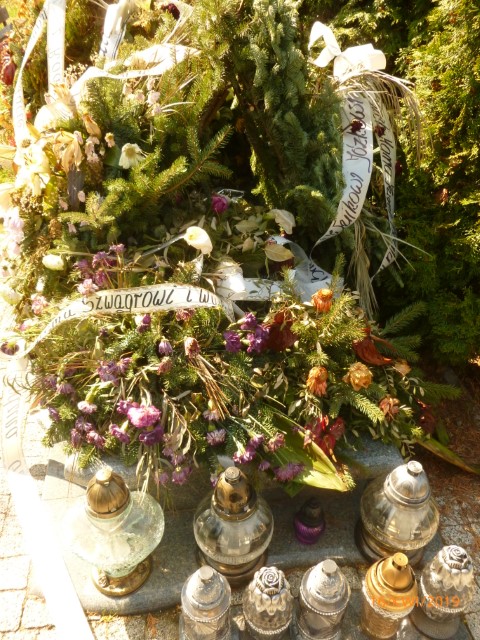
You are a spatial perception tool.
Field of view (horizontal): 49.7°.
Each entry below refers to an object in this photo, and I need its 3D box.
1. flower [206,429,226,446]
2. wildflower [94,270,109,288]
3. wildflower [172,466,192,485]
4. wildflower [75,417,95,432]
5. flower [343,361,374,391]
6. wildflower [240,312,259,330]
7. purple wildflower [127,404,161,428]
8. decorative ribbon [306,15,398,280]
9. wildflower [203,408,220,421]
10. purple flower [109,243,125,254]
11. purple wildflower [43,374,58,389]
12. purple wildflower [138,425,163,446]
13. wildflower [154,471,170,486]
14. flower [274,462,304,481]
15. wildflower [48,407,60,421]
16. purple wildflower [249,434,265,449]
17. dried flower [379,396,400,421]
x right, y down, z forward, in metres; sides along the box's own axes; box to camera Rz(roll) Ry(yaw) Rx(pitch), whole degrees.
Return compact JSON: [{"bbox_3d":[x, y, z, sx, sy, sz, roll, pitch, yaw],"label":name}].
[{"bbox_3d":[-0.058,0.288,1.270,0.047,0.041,0.041,1,32,-1],"label":"flower"},{"bbox_3d":[-0.396,-0.116,1.480,0.038,0.047,0.040,-3,33,-7],"label":"wildflower"},{"bbox_3d":[-0.129,0.348,1.160,0.045,0.038,0.038,0,34,0],"label":"wildflower"},{"bbox_3d":[-0.417,0.281,1.390,0.052,0.038,0.041,0,31,0],"label":"wildflower"},{"bbox_3d":[0.338,0.163,1.491,0.082,0.074,0.077,0,30,0],"label":"flower"},{"bbox_3d":[0.024,0.004,1.300,0.045,0.043,0.041,0,34,0],"label":"wildflower"},{"bbox_3d":[-0.259,0.259,1.391,0.087,0.059,0.061,0,30,0],"label":"purple wildflower"},{"bbox_3d":[0.394,-0.560,1.796,0.296,0.820,0.200,0,30,0],"label":"decorative ribbon"},{"bbox_3d":[-0.079,0.262,1.433,0.047,0.031,0.043,0,30,0],"label":"wildflower"},{"bbox_3d":[-0.401,-0.232,1.680,0.050,0.034,0.039,0,31,0],"label":"purple flower"},{"bbox_3d":[-0.454,0.147,1.240,0.038,0.032,0.032,0,34,0],"label":"purple wildflower"},{"bbox_3d":[-0.240,0.315,1.402,0.067,0.050,0.051,0,30,0],"label":"purple wildflower"},{"bbox_3d":[-0.174,0.355,1.160,0.036,0.034,0.032,0,34,0],"label":"wildflower"},{"bbox_3d":[0.108,0.333,1.130,0.066,0.042,0.048,0,34,0],"label":"flower"},{"bbox_3d":[-0.430,0.217,1.200,0.028,0.031,0.027,0,34,0],"label":"wildflower"},{"bbox_3d":[0.043,0.315,1.340,0.040,0.032,0.033,0,31,0],"label":"purple wildflower"},{"bbox_3d":[0.378,0.224,1.310,0.053,0.056,0.052,8,33,9],"label":"dried flower"}]

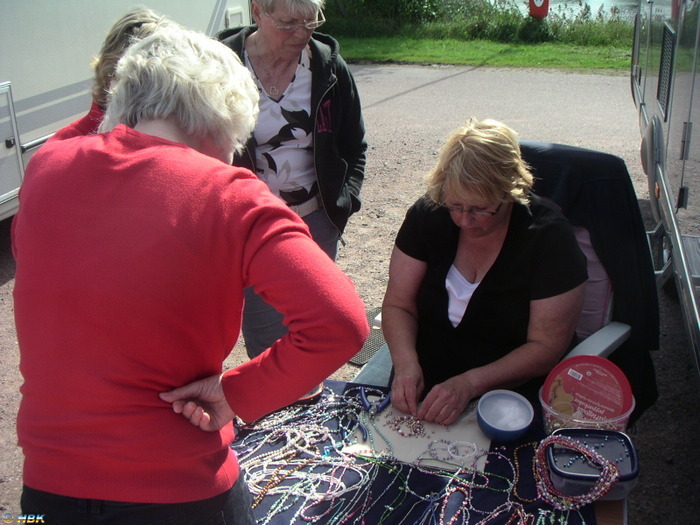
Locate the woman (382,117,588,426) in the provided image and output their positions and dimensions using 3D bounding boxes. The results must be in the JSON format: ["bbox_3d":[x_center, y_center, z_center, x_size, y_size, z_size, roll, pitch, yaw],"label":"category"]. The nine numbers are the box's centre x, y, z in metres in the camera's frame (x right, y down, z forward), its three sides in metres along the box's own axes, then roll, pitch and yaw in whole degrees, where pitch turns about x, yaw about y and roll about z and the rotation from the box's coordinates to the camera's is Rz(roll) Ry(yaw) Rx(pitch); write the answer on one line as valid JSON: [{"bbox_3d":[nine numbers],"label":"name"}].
[{"bbox_3d":[0.340,0.282,1.971,0.560,1.250,0.750,9,26,25],"label":"woman"}]

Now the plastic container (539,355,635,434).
[{"bbox_3d":[0.474,0.289,1.559,0.185,0.136,0.190,-2,24,0],"label":"plastic container"}]

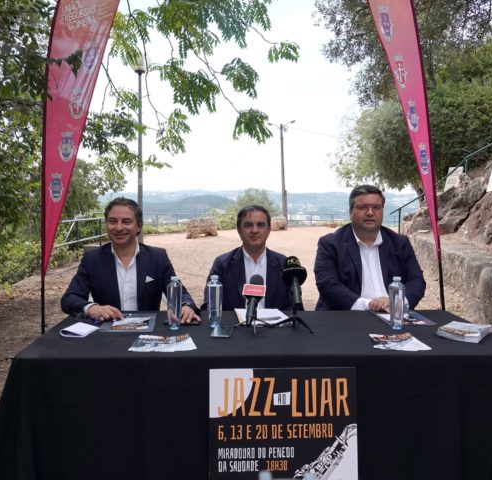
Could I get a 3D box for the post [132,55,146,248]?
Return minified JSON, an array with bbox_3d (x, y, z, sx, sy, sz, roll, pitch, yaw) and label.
[{"bbox_3d":[-2.655,-2.155,12.065,0.340,4.879,0.340,0,5,0],"label":"post"}]

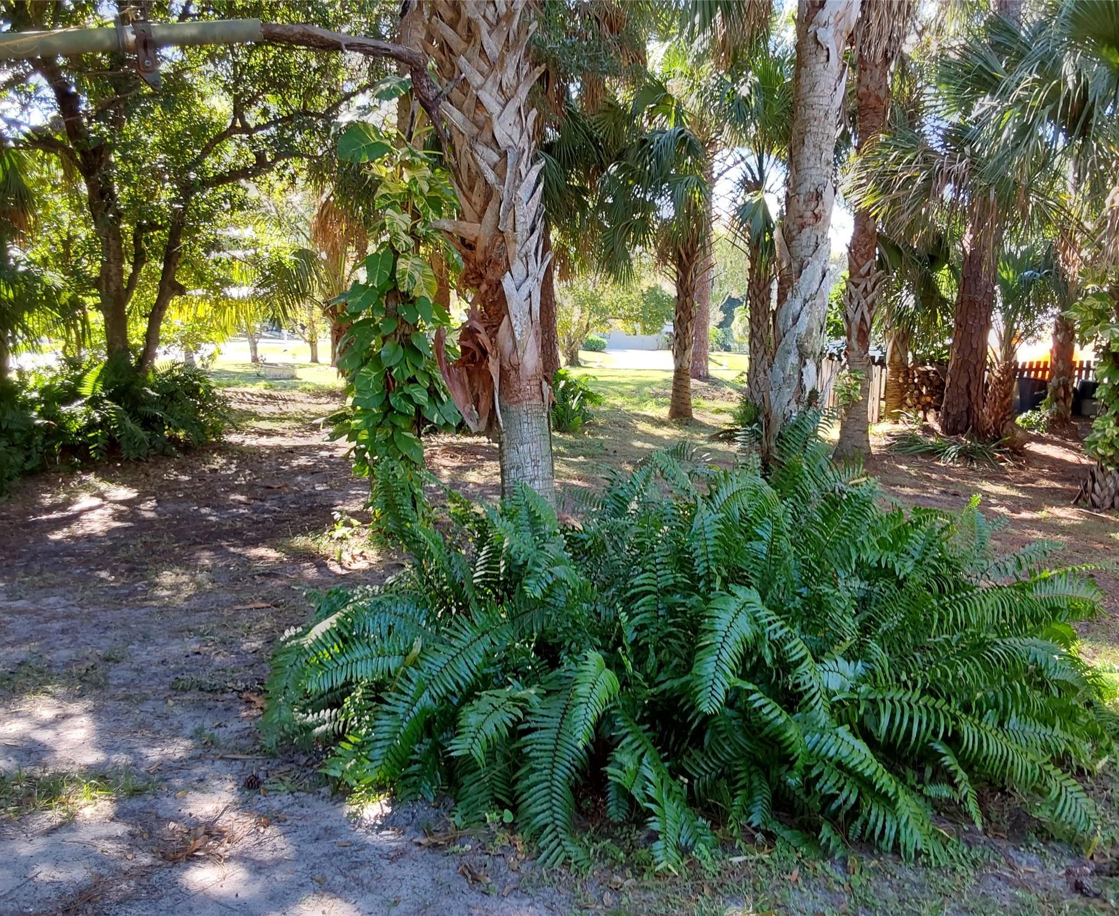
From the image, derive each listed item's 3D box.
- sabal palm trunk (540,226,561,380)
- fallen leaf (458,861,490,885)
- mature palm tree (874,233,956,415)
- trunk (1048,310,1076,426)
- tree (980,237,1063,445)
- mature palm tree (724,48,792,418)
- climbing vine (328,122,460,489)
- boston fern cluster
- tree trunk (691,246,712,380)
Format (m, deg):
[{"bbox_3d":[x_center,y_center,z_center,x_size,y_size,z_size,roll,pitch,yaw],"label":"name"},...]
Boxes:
[{"bbox_3d":[-0.172,-2.896,18.783,0.420,2.977,0.420,0,7,0],"label":"sabal palm trunk"},{"bbox_3d":[-0.237,1.144,2.725,0.088,0.030,0.065,0,7,0],"label":"fallen leaf"},{"bbox_3d":[5.634,-2.076,15.663,1.350,3.029,1.350,0,7,0],"label":"mature palm tree"},{"bbox_3d":[7.704,-1.354,15.152,0.380,1.852,0.380,0,7,0],"label":"trunk"},{"bbox_3d":[6.282,-1.574,13.510,1.150,2.708,1.150,0,7,0],"label":"tree"},{"bbox_3d":[2.830,-3.021,13.927,1.250,5.274,1.250,0,7,0],"label":"mature palm tree"},{"bbox_3d":[-0.913,-0.746,5.449,0.720,2.163,0.650,0,7,0],"label":"climbing vine"},{"bbox_3d":[0.440,0.496,3.715,2.800,1.060,1.950,0,7,0],"label":"boston fern cluster"},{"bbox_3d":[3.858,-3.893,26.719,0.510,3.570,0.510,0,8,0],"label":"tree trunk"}]

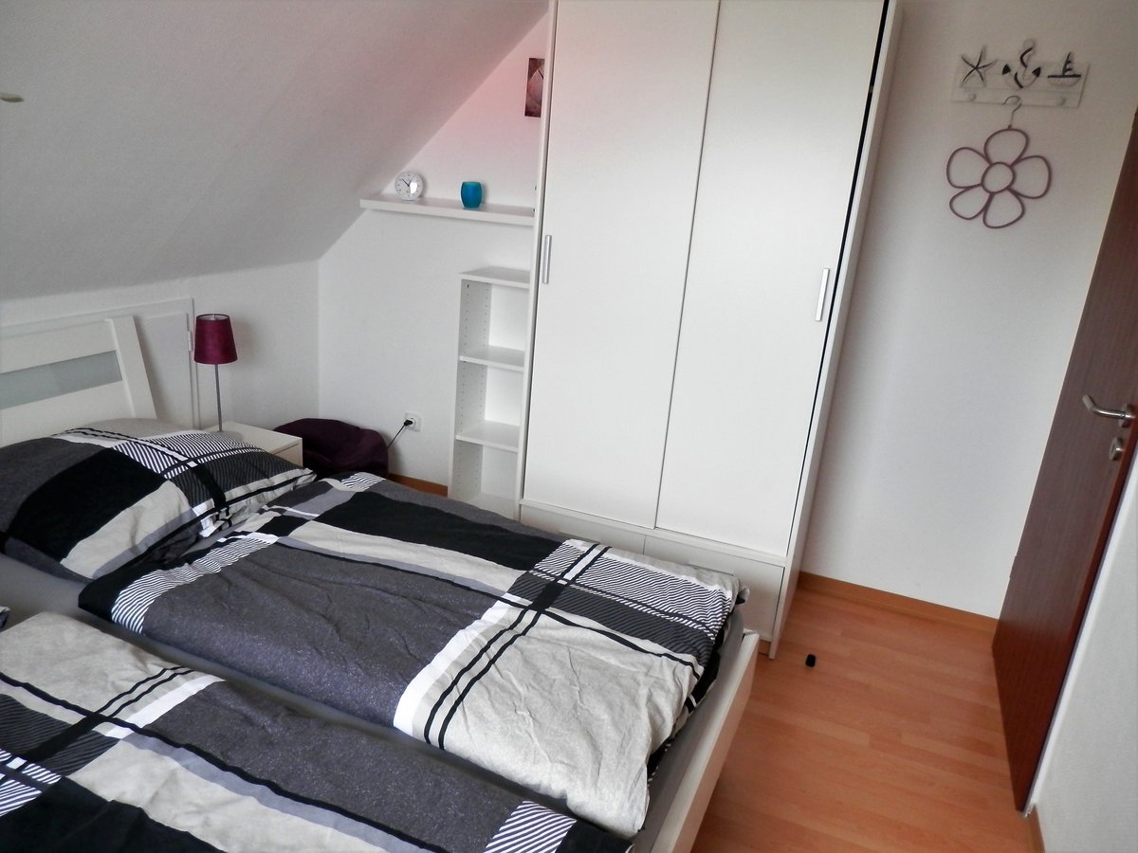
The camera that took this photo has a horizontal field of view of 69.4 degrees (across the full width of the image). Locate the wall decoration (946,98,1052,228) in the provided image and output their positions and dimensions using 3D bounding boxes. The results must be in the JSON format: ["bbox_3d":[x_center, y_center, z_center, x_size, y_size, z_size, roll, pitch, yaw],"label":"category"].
[{"bbox_3d":[1.349,-0.823,2.570,0.297,0.393,0.020,11,19,18],"label":"wall decoration"}]

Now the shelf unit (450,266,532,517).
[{"bbox_3d":[-0.212,-0.057,3.240,0.400,1.060,0.280,11,19,18],"label":"shelf unit"}]

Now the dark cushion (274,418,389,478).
[{"bbox_3d":[-1.000,0.183,3.469,0.480,0.330,0.480,11,19,18],"label":"dark cushion"}]

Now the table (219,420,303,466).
[{"bbox_3d":[-1.244,0.265,3.037,0.345,0.420,0.410,11,19,18],"label":"table"}]

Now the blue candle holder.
[{"bbox_3d":[-0.363,-0.868,3.075,0.077,0.093,0.077,4,18,-1],"label":"blue candle holder"}]

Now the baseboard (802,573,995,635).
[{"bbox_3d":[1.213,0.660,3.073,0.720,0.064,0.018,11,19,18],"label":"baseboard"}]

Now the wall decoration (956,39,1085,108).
[{"bbox_3d":[1.373,-1.077,2.495,0.363,0.186,0.040,11,19,18],"label":"wall decoration"}]

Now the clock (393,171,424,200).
[{"bbox_3d":[-0.616,-0.923,3.156,0.101,0.103,0.045,4,18,-3],"label":"clock"}]

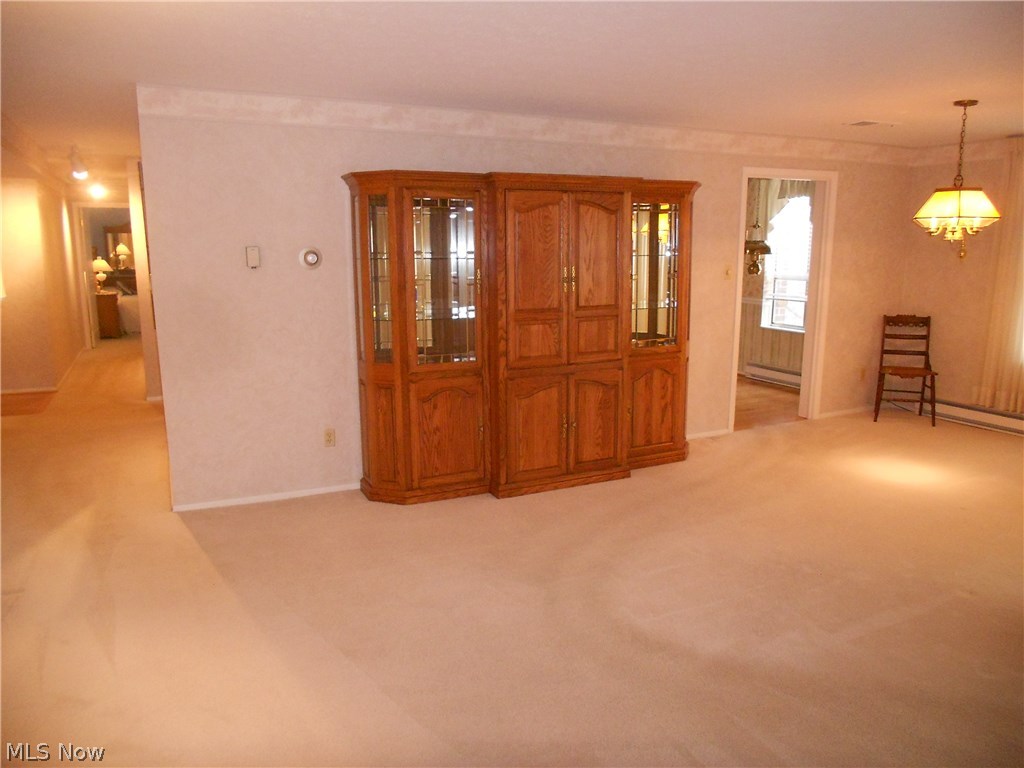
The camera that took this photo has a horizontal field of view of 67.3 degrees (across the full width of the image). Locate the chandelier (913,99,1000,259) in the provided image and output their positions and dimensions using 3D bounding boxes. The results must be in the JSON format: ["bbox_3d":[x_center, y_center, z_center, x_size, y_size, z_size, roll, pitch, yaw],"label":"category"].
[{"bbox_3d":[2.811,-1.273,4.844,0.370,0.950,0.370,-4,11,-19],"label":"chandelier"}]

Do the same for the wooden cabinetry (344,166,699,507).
[{"bbox_3d":[0.220,-0.333,5.141,2.500,1.980,0.660,-5,12,-26],"label":"wooden cabinetry"}]

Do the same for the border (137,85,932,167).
[{"bbox_3d":[0.786,-1.804,5.554,6.300,0.160,0.020,-5,12,-26],"label":"border"}]

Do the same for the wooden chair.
[{"bbox_3d":[3.475,-0.127,6.832,0.460,0.910,0.510,4,11,20],"label":"wooden chair"}]

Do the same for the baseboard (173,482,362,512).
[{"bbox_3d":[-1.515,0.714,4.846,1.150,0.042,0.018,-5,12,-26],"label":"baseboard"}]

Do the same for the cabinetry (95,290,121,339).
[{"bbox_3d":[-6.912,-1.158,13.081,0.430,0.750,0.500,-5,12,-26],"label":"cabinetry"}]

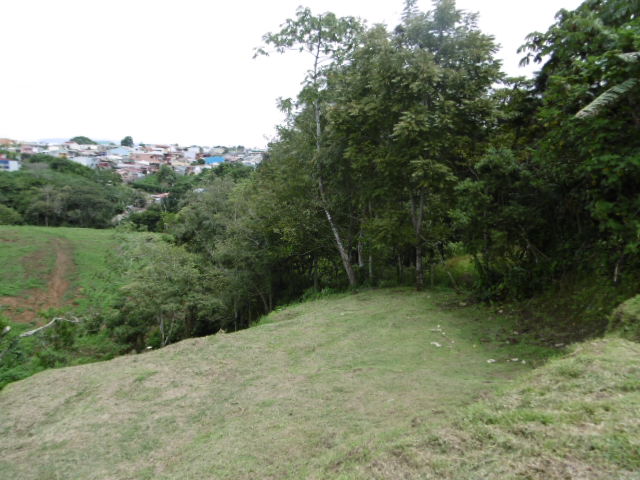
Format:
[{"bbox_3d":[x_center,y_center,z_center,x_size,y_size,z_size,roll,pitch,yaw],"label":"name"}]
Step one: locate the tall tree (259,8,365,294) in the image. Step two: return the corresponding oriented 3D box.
[{"bbox_3d":[-0.330,-3.050,16.100,3.600,9.800,3.400,0,12,0],"label":"tall tree"}]

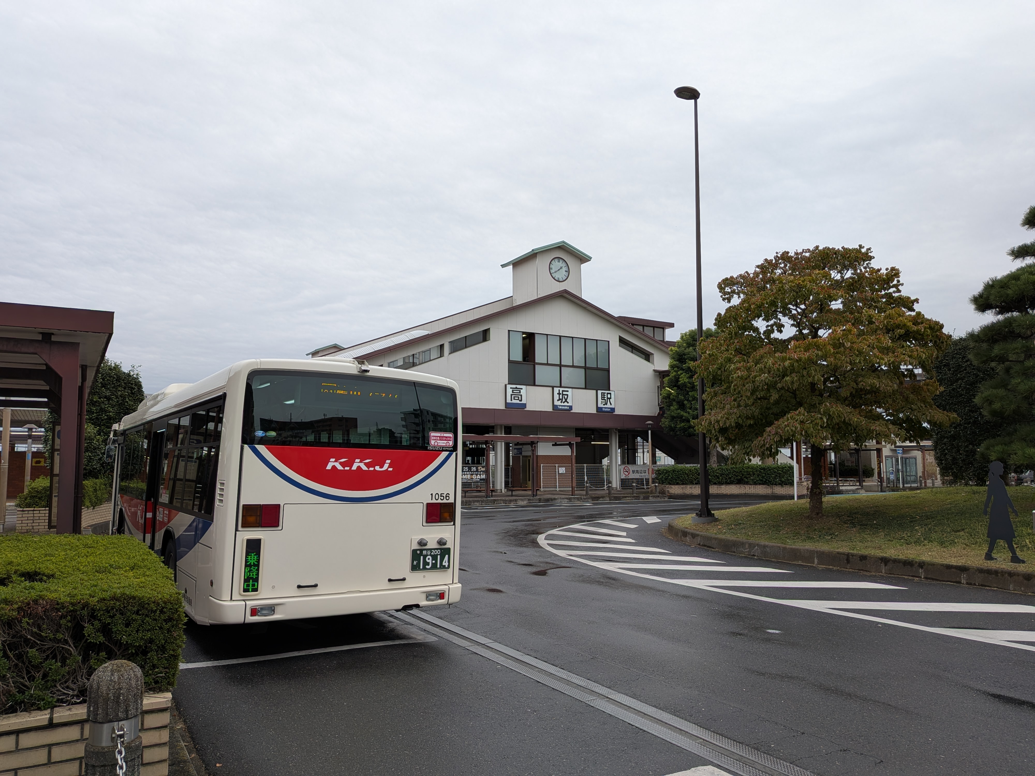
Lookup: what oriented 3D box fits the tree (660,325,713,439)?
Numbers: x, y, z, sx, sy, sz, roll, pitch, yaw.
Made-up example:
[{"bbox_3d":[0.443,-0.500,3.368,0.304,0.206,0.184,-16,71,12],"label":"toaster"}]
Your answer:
[{"bbox_3d":[11.537,1.062,43.113,5.800,9.200,5.800,0,-6,0],"label":"tree"}]

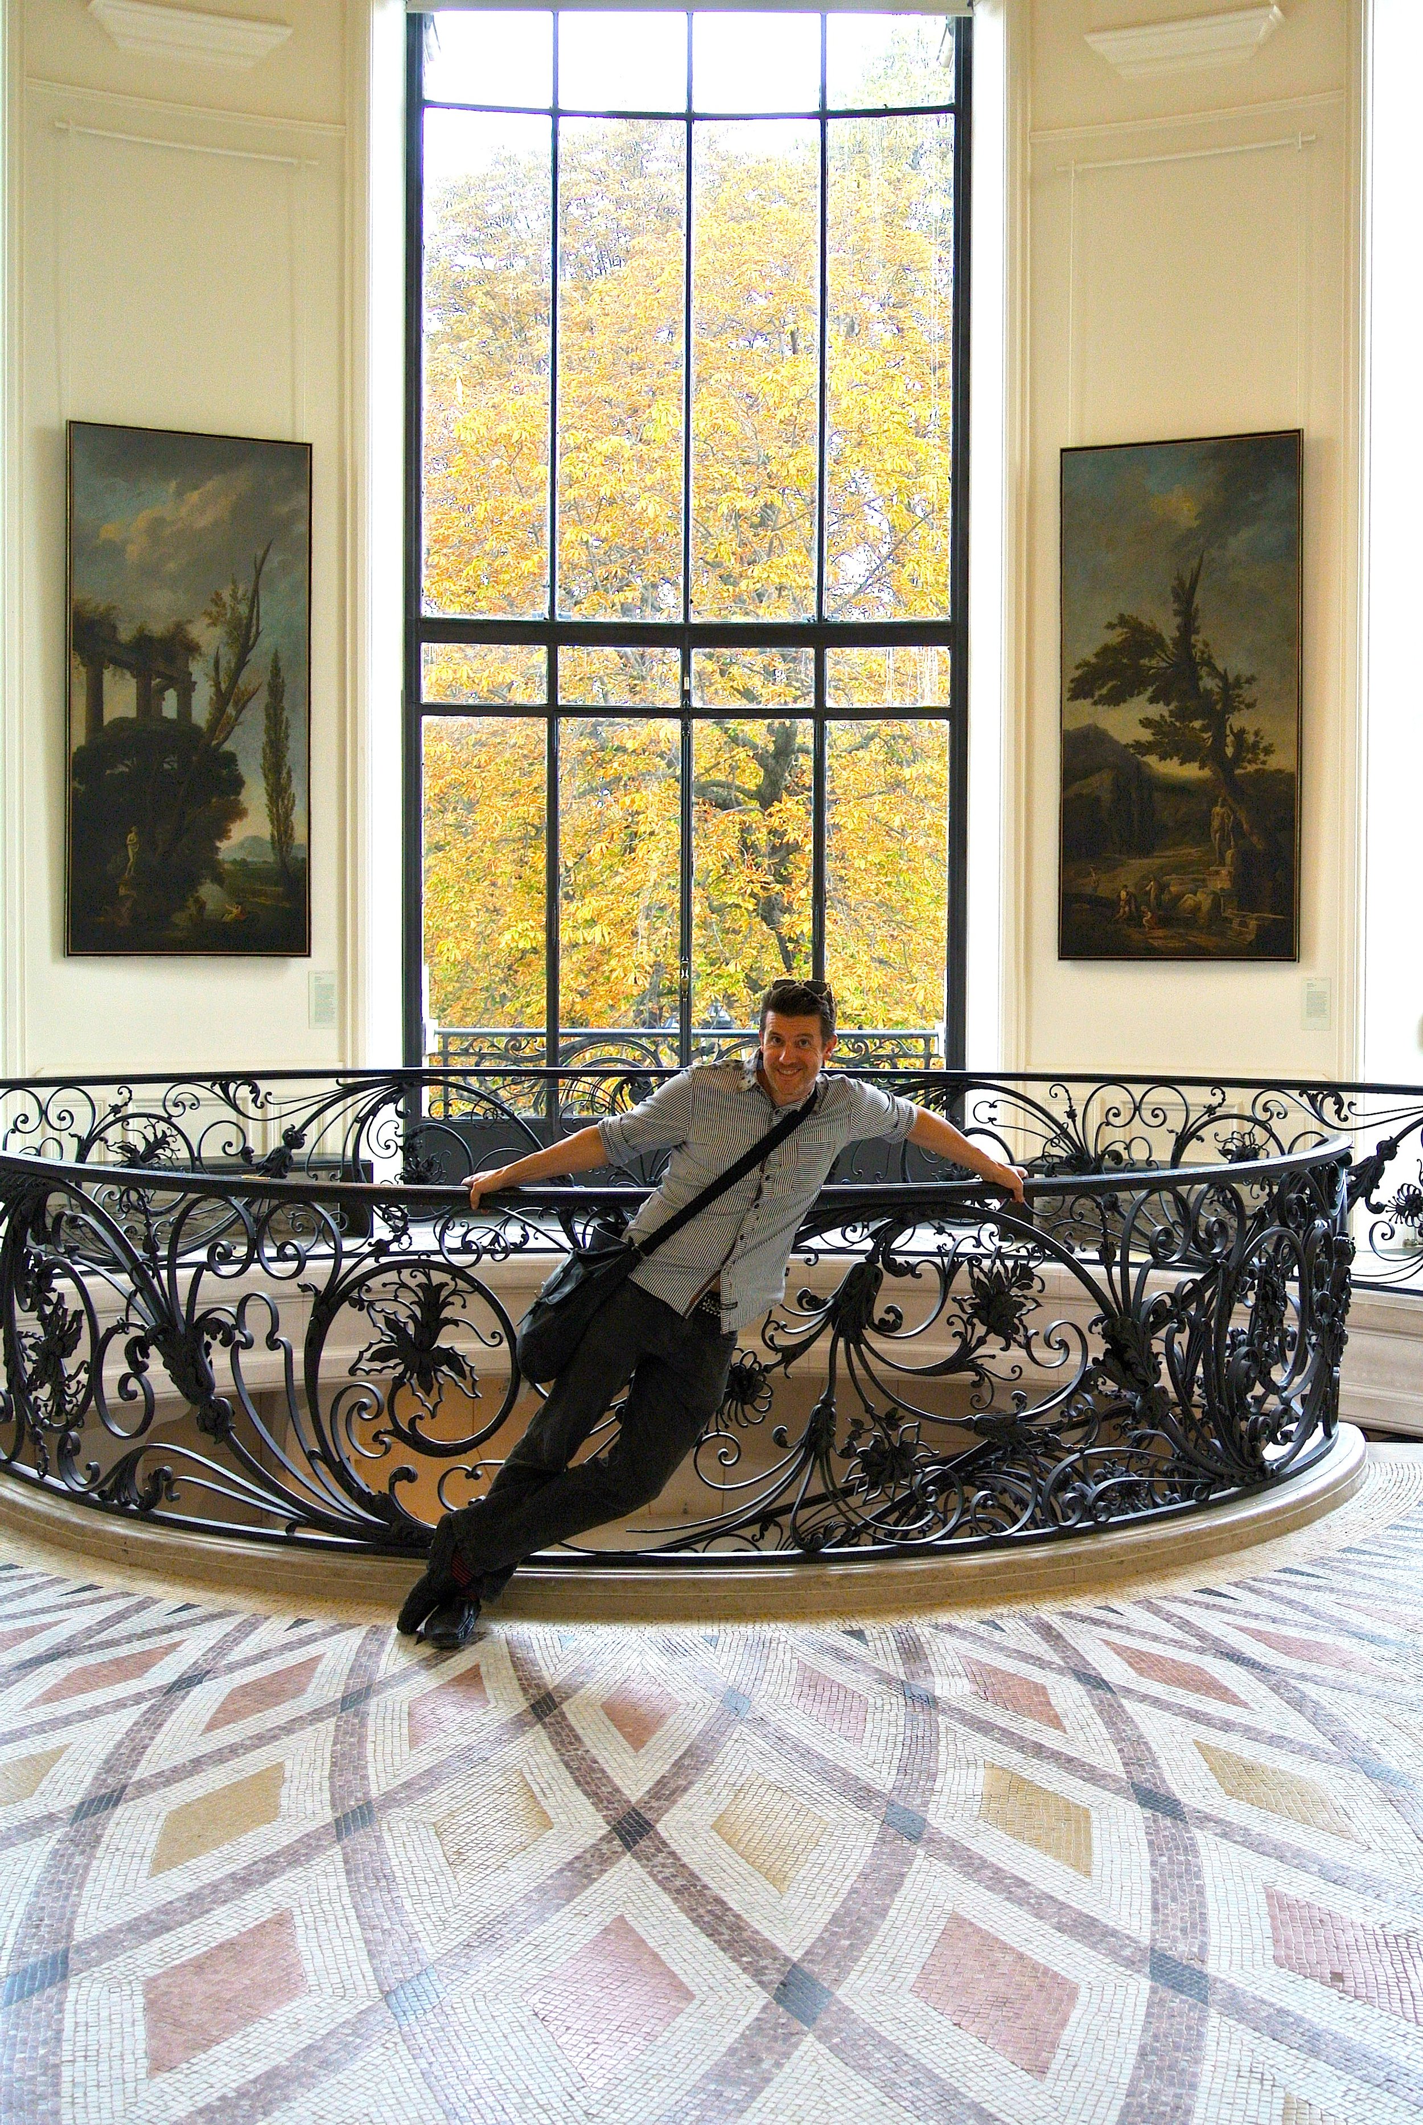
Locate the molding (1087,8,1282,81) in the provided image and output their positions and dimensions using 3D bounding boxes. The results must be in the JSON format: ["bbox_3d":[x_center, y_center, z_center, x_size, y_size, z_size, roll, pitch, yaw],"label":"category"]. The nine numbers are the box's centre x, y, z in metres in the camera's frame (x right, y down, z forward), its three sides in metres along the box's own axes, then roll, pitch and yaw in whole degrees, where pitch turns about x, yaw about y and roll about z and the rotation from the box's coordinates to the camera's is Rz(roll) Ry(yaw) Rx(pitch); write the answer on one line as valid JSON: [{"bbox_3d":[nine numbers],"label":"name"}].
[{"bbox_3d":[2.600,-5.606,13.714,1.037,0.210,0.240,1,2,24],"label":"molding"}]

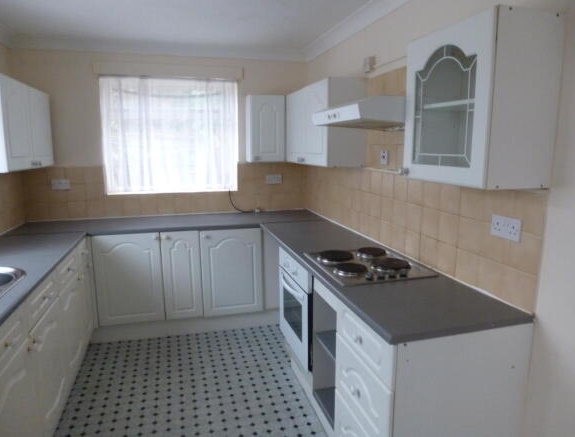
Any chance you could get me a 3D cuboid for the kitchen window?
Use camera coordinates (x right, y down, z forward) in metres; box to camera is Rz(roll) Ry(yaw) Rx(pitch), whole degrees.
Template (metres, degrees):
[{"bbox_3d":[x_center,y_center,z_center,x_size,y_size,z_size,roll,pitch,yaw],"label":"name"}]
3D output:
[{"bbox_3d":[-1.026,-0.730,3.645,1.158,1.001,0.113,-3,10,-16],"label":"kitchen window"}]

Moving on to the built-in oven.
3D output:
[{"bbox_3d":[0.298,0.503,2.511,0.555,0.570,0.594,-3,10,-16],"label":"built-in oven"}]

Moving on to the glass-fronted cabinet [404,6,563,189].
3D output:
[{"bbox_3d":[0.716,-0.428,1.573,0.285,0.573,0.493,-3,10,-16],"label":"glass-fronted cabinet"}]

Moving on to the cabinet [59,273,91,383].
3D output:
[{"bbox_3d":[-1.586,0.666,2.454,0.524,0.524,0.503,-3,10,-16],"label":"cabinet"}]

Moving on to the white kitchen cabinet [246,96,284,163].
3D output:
[{"bbox_3d":[-0.196,-0.816,3.709,0.320,0.581,0.252,-3,10,-16],"label":"white kitchen cabinet"}]

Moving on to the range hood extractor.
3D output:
[{"bbox_3d":[0.455,-0.548,2.139,0.472,0.125,0.598,-3,10,-16],"label":"range hood extractor"}]

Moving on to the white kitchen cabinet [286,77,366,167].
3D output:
[{"bbox_3d":[0.256,-0.725,3.189,0.275,0.581,1.009,-3,10,-16],"label":"white kitchen cabinet"}]

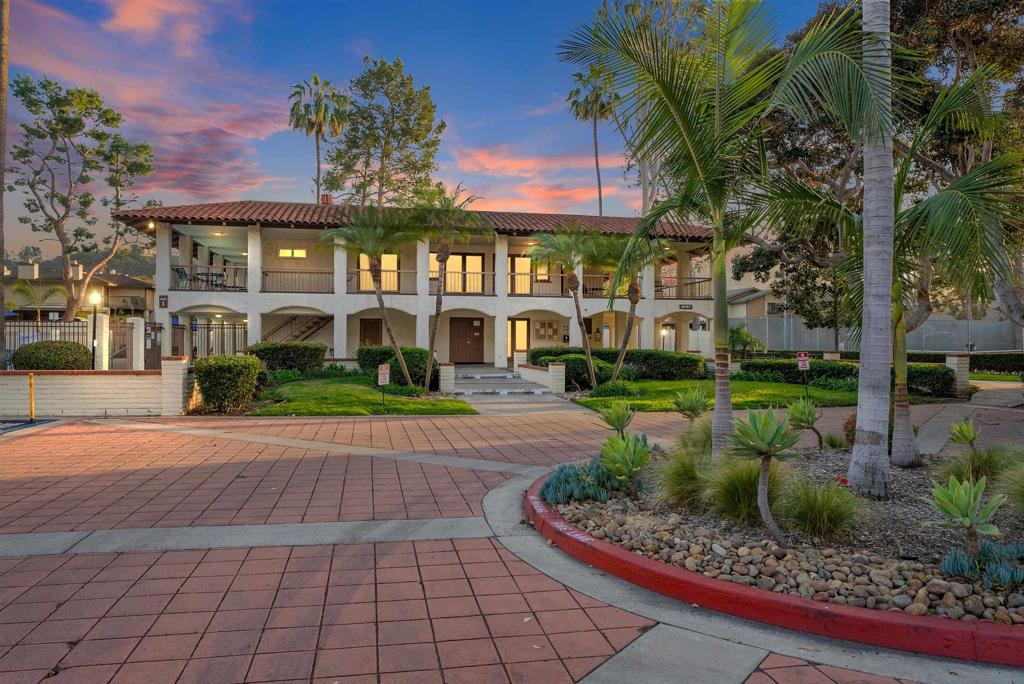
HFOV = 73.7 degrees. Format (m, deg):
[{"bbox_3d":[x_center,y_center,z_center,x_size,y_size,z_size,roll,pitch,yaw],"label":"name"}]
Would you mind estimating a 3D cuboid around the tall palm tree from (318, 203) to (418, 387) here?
[{"bbox_3d":[-4.413,-1.435,21.300,3.119,5.582,2.900,0,0,0],"label":"tall palm tree"}]

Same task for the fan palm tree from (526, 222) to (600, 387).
[{"bbox_3d":[1.836,-1.224,22.600,2.700,5.500,2.600,0,0,-12],"label":"fan palm tree"}]

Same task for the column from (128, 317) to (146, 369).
[{"bbox_3d":[-12.141,0.198,22.099,0.400,1.980,0.400,0,0,-11],"label":"column"}]

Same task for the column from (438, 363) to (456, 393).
[{"bbox_3d":[-1.891,1.073,20.000,0.447,0.829,0.447,0,0,-12],"label":"column"}]

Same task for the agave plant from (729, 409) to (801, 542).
[{"bbox_3d":[1.782,0.942,4.820,0.510,0.950,0.510,0,0,-12],"label":"agave plant"}]

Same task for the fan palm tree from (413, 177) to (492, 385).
[{"bbox_3d":[-1.891,-1.722,21.000,2.460,6.365,2.500,0,0,0],"label":"fan palm tree"}]

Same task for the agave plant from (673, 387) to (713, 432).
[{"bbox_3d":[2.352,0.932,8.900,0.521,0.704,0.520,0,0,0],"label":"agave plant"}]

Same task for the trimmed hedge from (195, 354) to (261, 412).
[{"bbox_3d":[-6.186,0.853,14.945,1.250,1.180,1.200,0,0,-11],"label":"trimmed hedge"}]

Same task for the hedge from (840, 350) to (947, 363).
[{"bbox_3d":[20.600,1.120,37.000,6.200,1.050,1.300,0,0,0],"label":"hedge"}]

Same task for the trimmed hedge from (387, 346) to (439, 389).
[{"bbox_3d":[-3.192,0.846,21.800,1.650,1.300,1.800,0,0,-12],"label":"trimmed hedge"}]

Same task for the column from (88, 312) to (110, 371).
[{"bbox_3d":[-13.450,0.100,22.300,0.470,2.040,0.470,0,0,-12],"label":"column"}]

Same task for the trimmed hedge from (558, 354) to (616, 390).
[{"bbox_3d":[2.278,0.960,21.195,1.800,1.100,1.500,0,0,-11],"label":"trimmed hedge"}]

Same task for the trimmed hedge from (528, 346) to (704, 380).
[{"bbox_3d":[3.784,0.742,24.600,6.245,1.144,1.300,0,0,-12],"label":"trimmed hedge"}]

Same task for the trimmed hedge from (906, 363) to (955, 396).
[{"bbox_3d":[13.450,1.300,22.700,0.950,0.970,2.200,0,0,-12],"label":"trimmed hedge"}]

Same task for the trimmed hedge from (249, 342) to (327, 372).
[{"bbox_3d":[-7.512,0.501,22.900,2.431,1.098,1.200,0,0,-12],"label":"trimmed hedge"}]

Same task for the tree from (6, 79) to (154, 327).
[{"bbox_3d":[-20.700,-5.850,33.000,6.600,13.900,6.400,0,0,-12],"label":"tree"}]

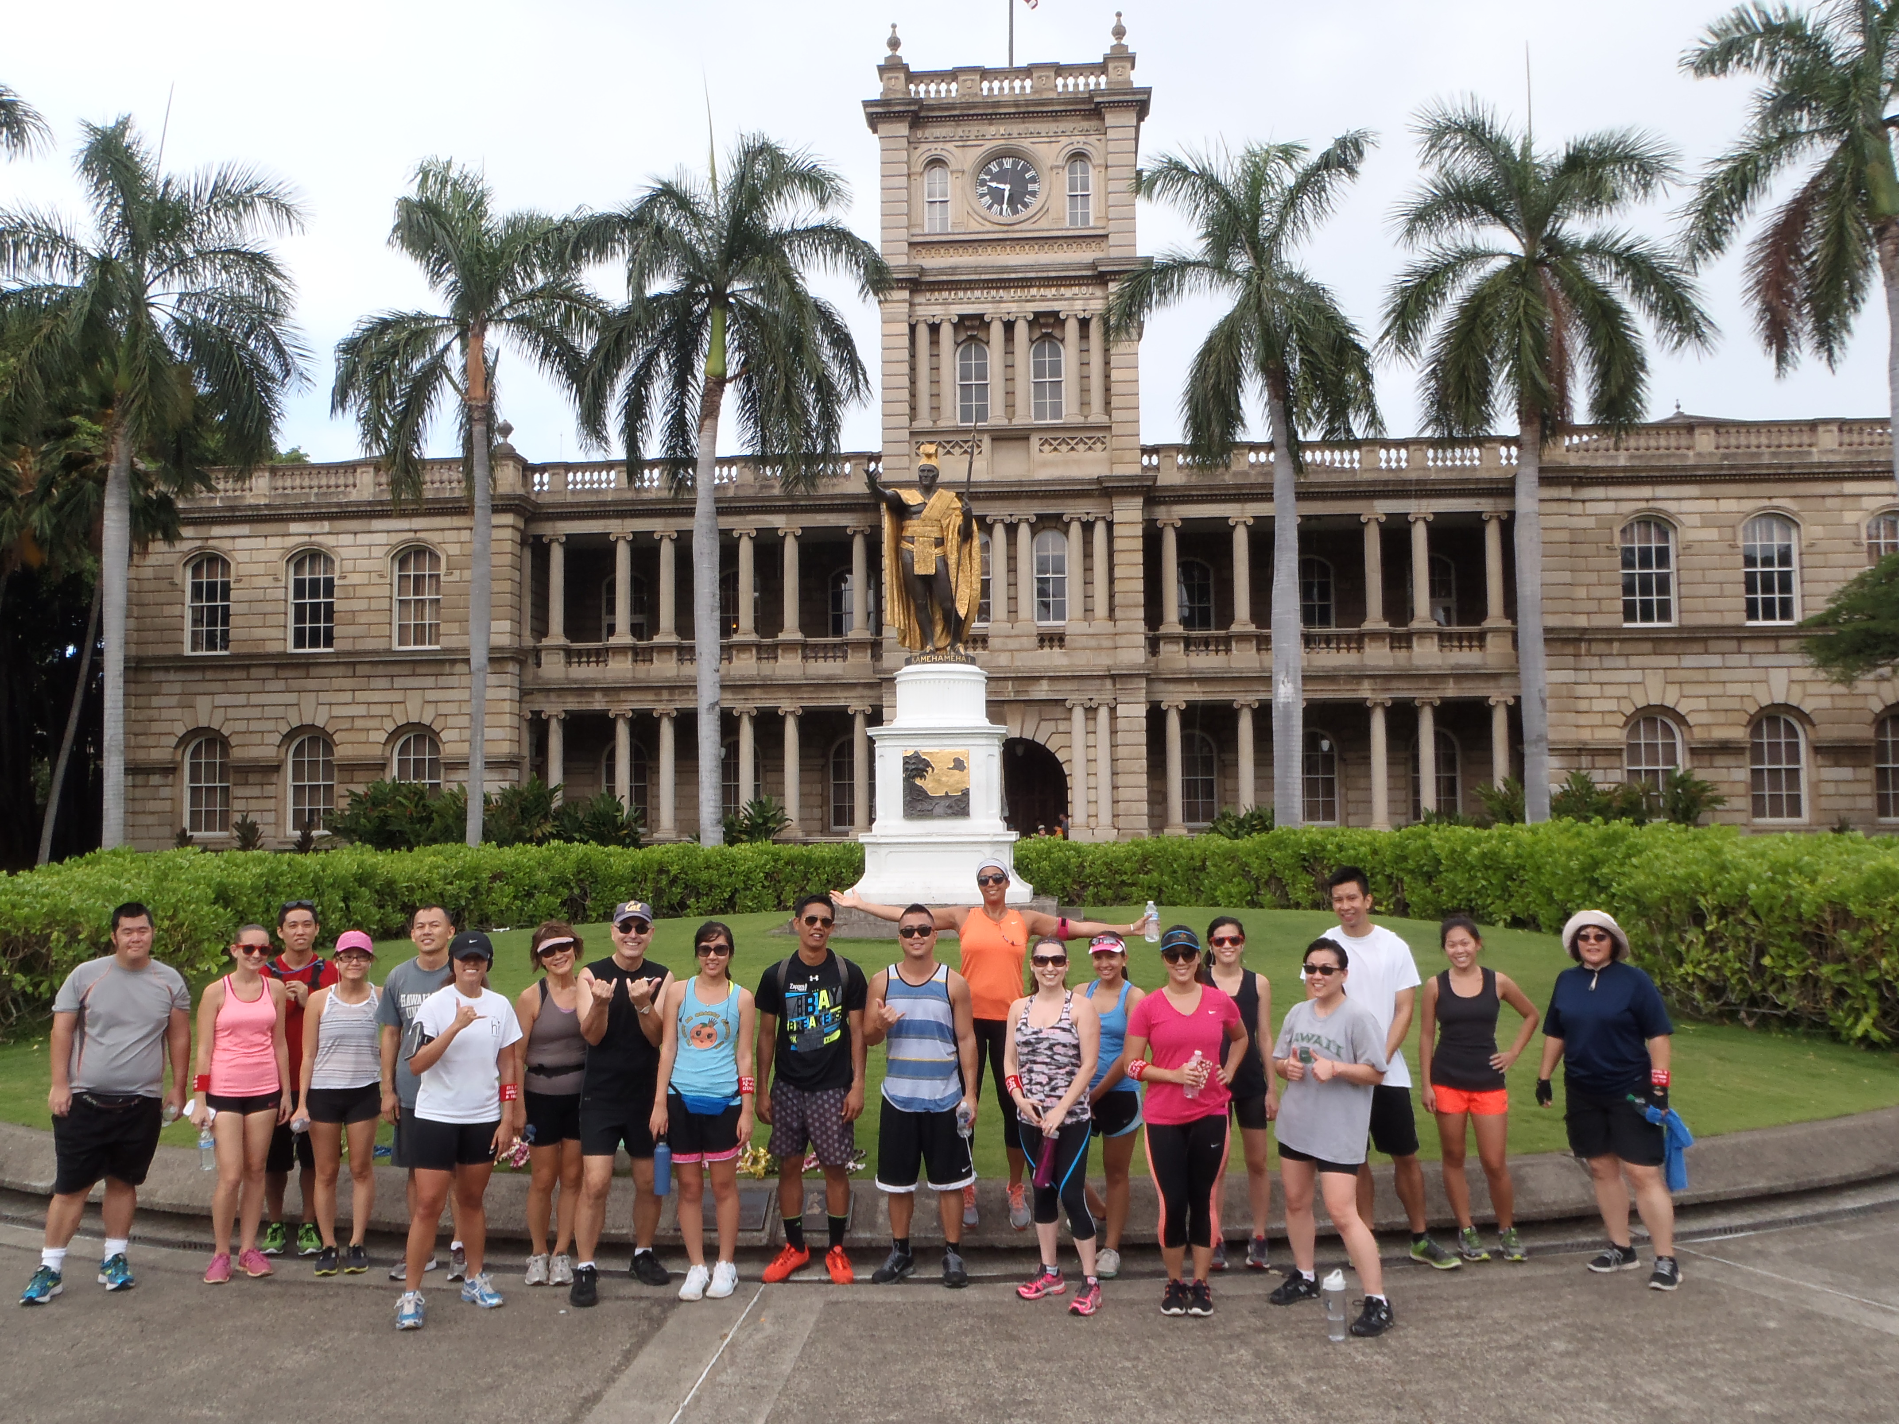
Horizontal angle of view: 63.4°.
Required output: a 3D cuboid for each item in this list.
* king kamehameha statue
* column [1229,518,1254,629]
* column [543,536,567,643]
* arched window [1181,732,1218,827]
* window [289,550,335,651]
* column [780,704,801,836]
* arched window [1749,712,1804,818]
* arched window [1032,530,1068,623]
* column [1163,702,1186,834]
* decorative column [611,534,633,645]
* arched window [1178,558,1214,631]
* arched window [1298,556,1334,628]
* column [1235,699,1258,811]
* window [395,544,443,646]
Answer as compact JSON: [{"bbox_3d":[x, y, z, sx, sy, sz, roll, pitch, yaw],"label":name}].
[{"bbox_3d":[-0.314,-1.924,18.622,1.319,2.602,1.050,-1,-3,5],"label":"king kamehameha statue"},{"bbox_3d":[8.620,-4.056,45.149,0.680,3.348,0.650,-1,-4,5],"label":"column"},{"bbox_3d":[-12.046,-3.742,46.939,0.680,3.348,0.650,-1,-4,5],"label":"column"},{"bbox_3d":[7.303,1.912,44.754,1.012,2.816,0.250,-1,-3,5],"label":"arched window"},{"bbox_3d":[-18.126,-3.185,43.921,1.420,2.930,0.250,-1,-4,5],"label":"window"},{"bbox_3d":[-4.732,1.801,45.962,0.680,3.867,0.650,-1,-4,5],"label":"column"},{"bbox_3d":[21.669,1.469,40.312,1.420,2.830,0.250,-1,-4,5],"label":"arched window"},{"bbox_3d":[2.700,-3.624,41.118,0.875,2.551,0.250,-1,-3,5],"label":"arched window"},{"bbox_3d":[6.592,1.630,44.981,0.680,3.867,0.650,-1,-4,5],"label":"column"},{"bbox_3d":[-9.080,-3.401,42.596,0.557,3.031,0.557,-1,-3,5],"label":"decorative column"},{"bbox_3d":[7.260,-3.213,46.406,1.400,2.890,0.250,-1,-4,5],"label":"arched window"},{"bbox_3d":[11.581,-3.523,49.296,1.522,3.018,0.250,-1,-4,5],"label":"arched window"},{"bbox_3d":[8.675,1.598,44.800,0.680,3.867,0.650,-1,-4,5],"label":"column"},{"bbox_3d":[-16.039,-3.436,46.355,1.507,3.133,0.250,-1,-4,5],"label":"window"}]

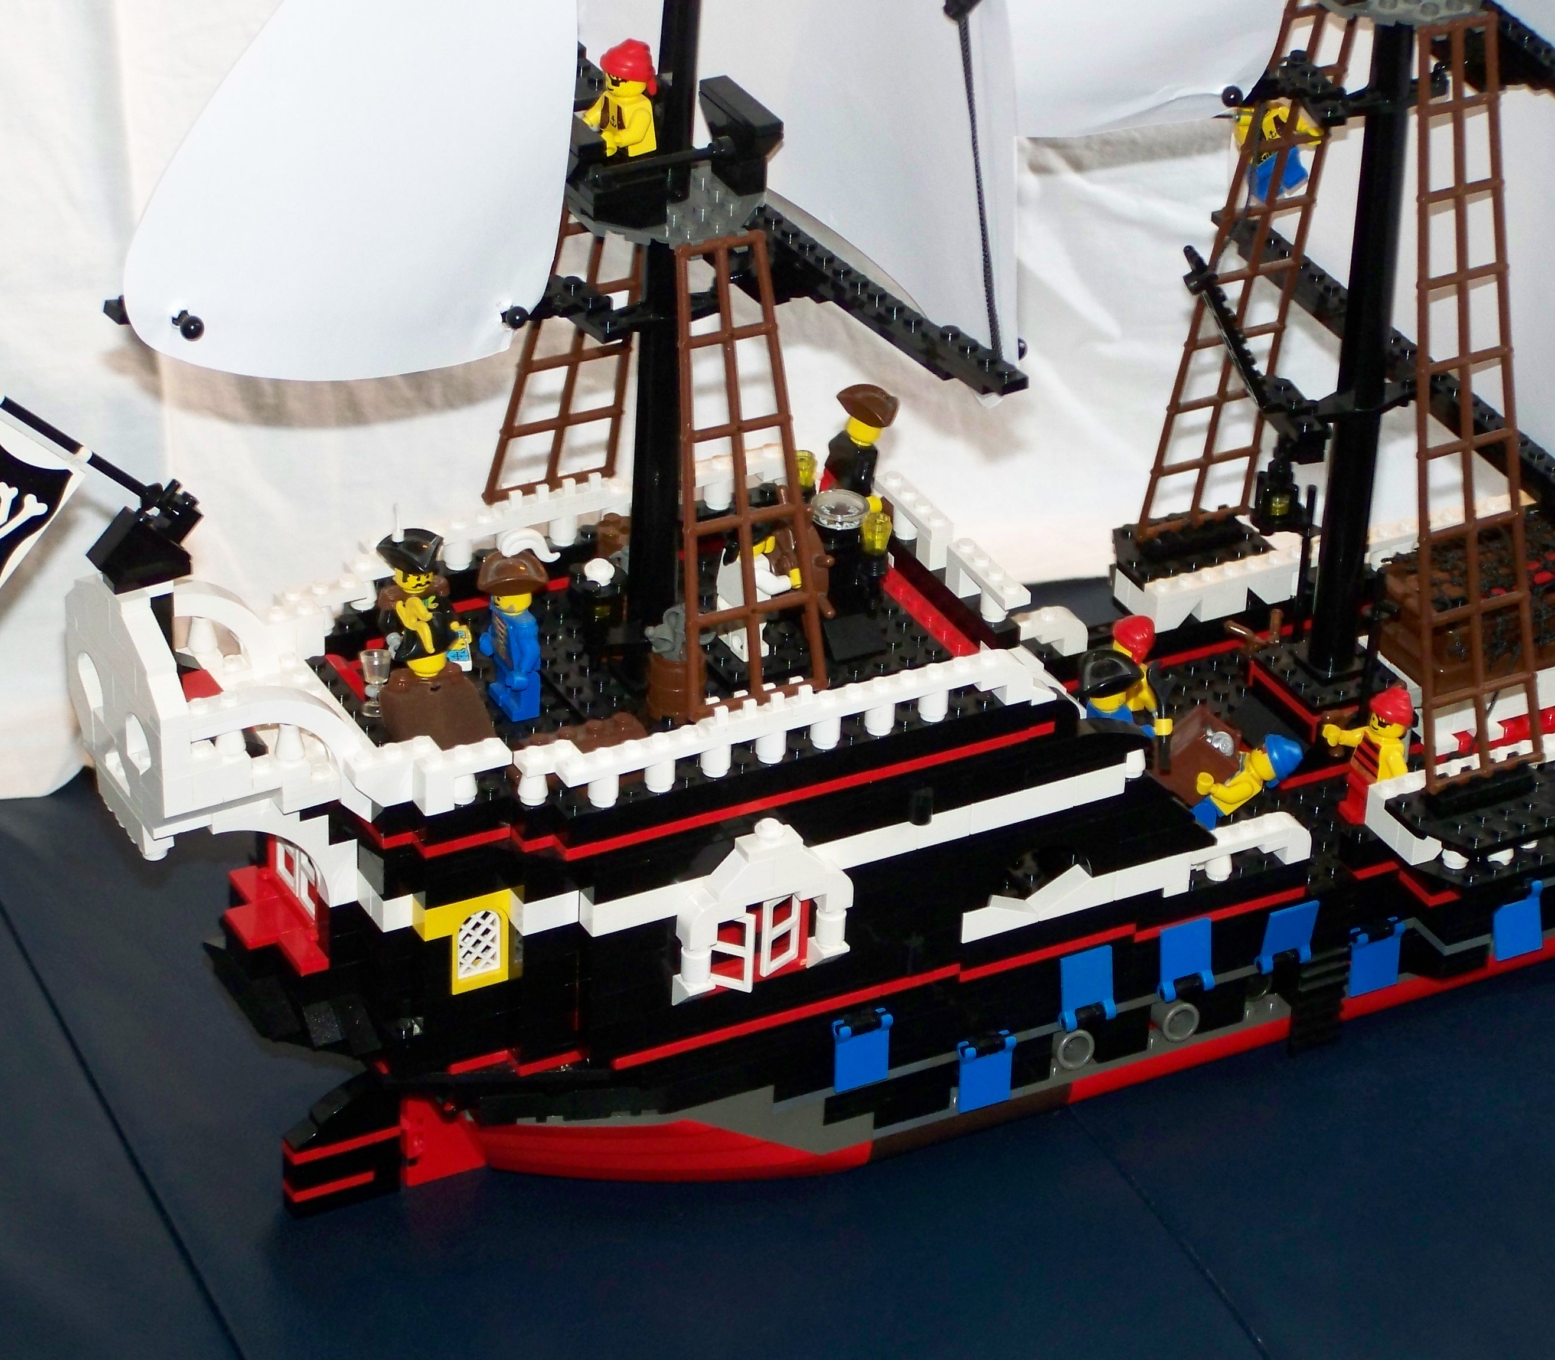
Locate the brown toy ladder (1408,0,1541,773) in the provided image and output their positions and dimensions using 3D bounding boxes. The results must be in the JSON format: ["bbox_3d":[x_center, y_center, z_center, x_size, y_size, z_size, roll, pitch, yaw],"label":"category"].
[{"bbox_3d":[0.189,-0.074,1.423,0.041,0.217,0.004,-14,21,-25],"label":"brown toy ladder"}]

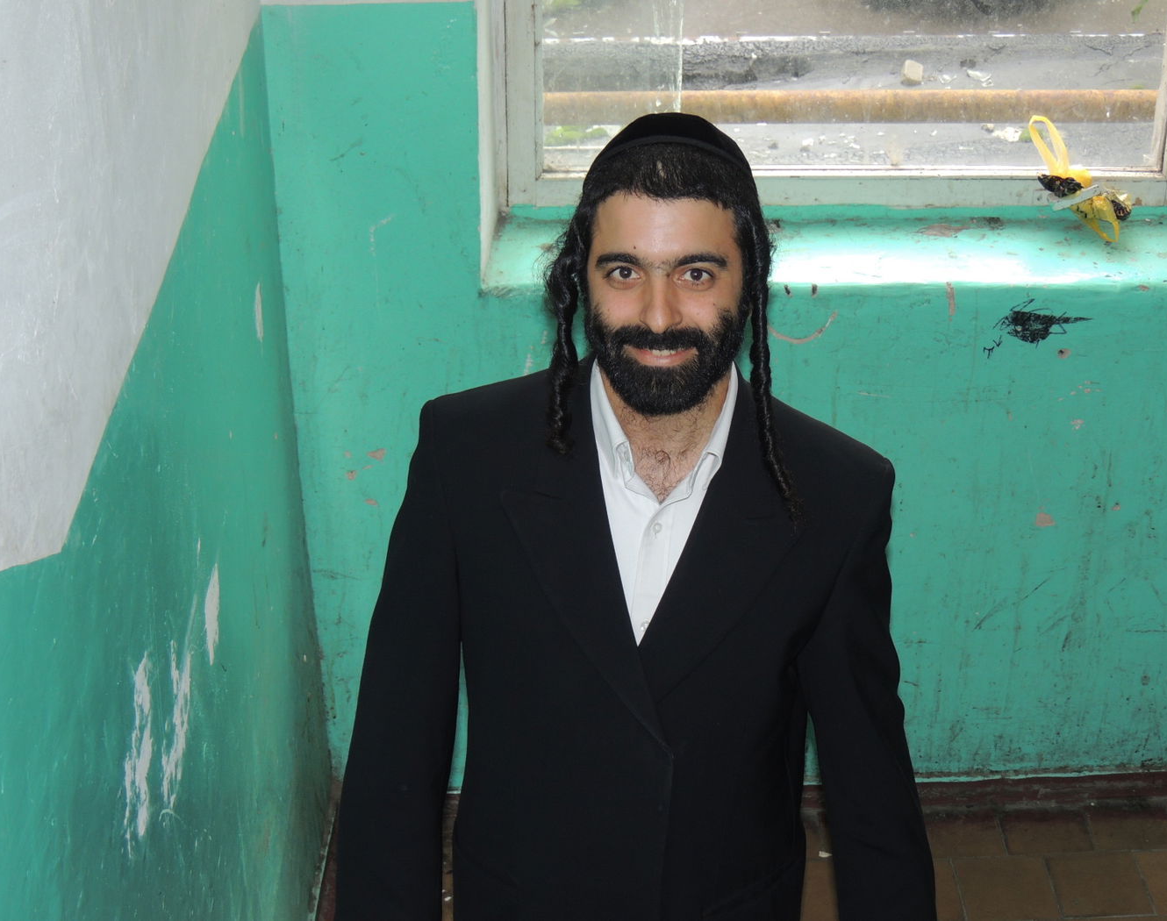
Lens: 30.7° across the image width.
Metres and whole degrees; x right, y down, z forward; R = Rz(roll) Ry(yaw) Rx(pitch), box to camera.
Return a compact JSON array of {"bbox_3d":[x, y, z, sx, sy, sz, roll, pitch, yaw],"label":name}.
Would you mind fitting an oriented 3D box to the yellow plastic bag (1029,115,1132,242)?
[{"bbox_3d":[0.763,-0.434,3.270,0.145,0.170,0.100,-1,30,0],"label":"yellow plastic bag"}]

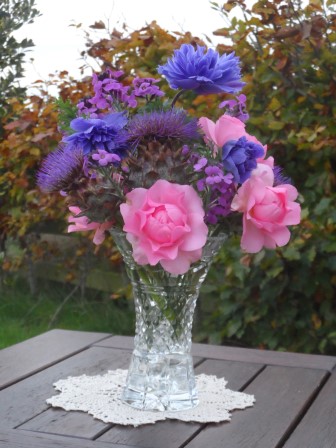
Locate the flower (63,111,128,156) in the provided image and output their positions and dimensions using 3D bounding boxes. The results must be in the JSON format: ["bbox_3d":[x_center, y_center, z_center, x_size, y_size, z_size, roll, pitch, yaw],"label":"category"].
[{"bbox_3d":[-0.078,-0.098,1.020,0.070,0.048,0.058,4,5,6],"label":"flower"}]

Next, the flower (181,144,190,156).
[{"bbox_3d":[0.019,-0.079,1.020,0.011,0.013,0.010,4,5,0],"label":"flower"}]

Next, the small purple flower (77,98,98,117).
[{"bbox_3d":[-0.090,-0.130,1.055,0.024,0.020,0.019,5,5,11],"label":"small purple flower"}]

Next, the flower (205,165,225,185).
[{"bbox_3d":[0.049,-0.052,1.000,0.021,0.021,0.016,4,5,0],"label":"flower"}]

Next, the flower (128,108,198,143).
[{"bbox_3d":[-0.005,-0.108,1.040,0.081,0.038,0.072,4,5,0],"label":"flower"}]

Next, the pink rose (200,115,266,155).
[{"bbox_3d":[0.072,-0.098,1.050,0.072,0.048,0.065,3,5,-6],"label":"pink rose"}]

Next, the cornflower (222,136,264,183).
[{"bbox_3d":[0.080,-0.068,1.000,0.043,0.048,0.036,2,5,-11],"label":"cornflower"}]

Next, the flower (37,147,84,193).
[{"bbox_3d":[-0.118,-0.060,1.040,0.050,0.050,0.052,7,6,37],"label":"flower"}]

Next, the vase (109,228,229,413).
[{"bbox_3d":[-0.003,0.108,1.060,0.129,0.188,0.129,4,5,0],"label":"vase"}]

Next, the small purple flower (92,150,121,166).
[{"bbox_3d":[-0.065,-0.069,0.995,0.029,0.018,0.020,4,5,0],"label":"small purple flower"}]

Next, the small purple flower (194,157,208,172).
[{"bbox_3d":[0.036,-0.064,1.020,0.015,0.017,0.012,5,5,11],"label":"small purple flower"}]

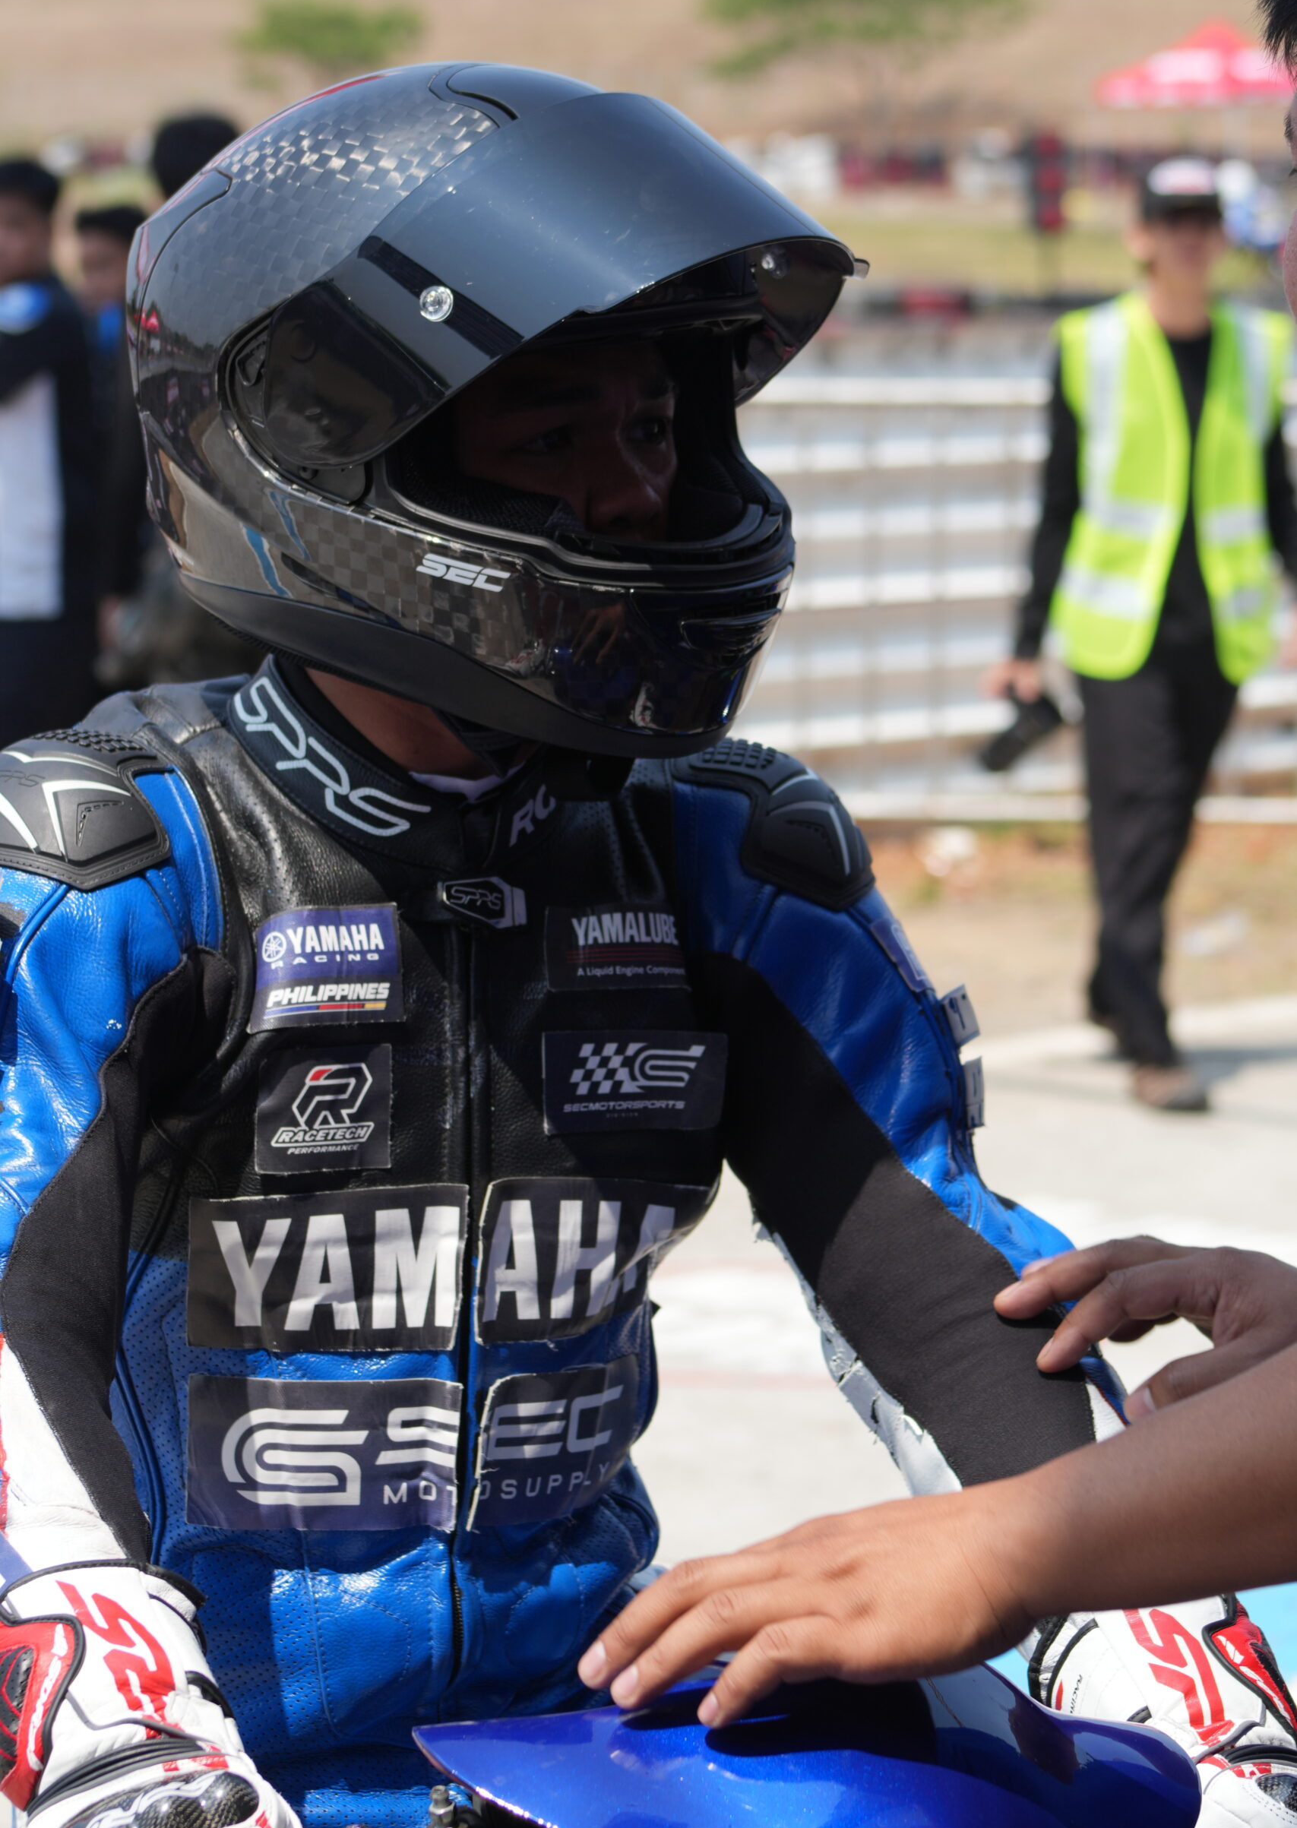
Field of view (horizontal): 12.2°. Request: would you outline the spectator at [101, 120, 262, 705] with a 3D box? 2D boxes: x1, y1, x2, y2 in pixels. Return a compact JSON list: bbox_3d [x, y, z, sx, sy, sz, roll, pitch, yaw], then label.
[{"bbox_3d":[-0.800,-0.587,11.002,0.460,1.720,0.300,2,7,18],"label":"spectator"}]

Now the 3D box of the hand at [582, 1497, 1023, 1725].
[{"bbox_3d":[0.061,0.271,2.350,0.180,0.060,0.090,-15,31,16],"label":"hand"}]

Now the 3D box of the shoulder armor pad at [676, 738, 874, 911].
[{"bbox_3d":[0.057,-0.041,2.780,0.090,0.085,0.120,-3,8,-27],"label":"shoulder armor pad"}]

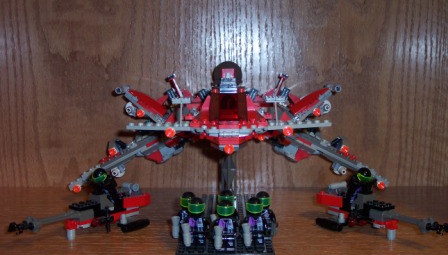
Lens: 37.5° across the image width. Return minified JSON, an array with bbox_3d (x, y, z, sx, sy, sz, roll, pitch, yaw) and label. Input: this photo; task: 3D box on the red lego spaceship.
[{"bbox_3d":[0.004,0.005,0.629,0.323,0.129,0.216,0,7,0],"label":"red lego spaceship"}]

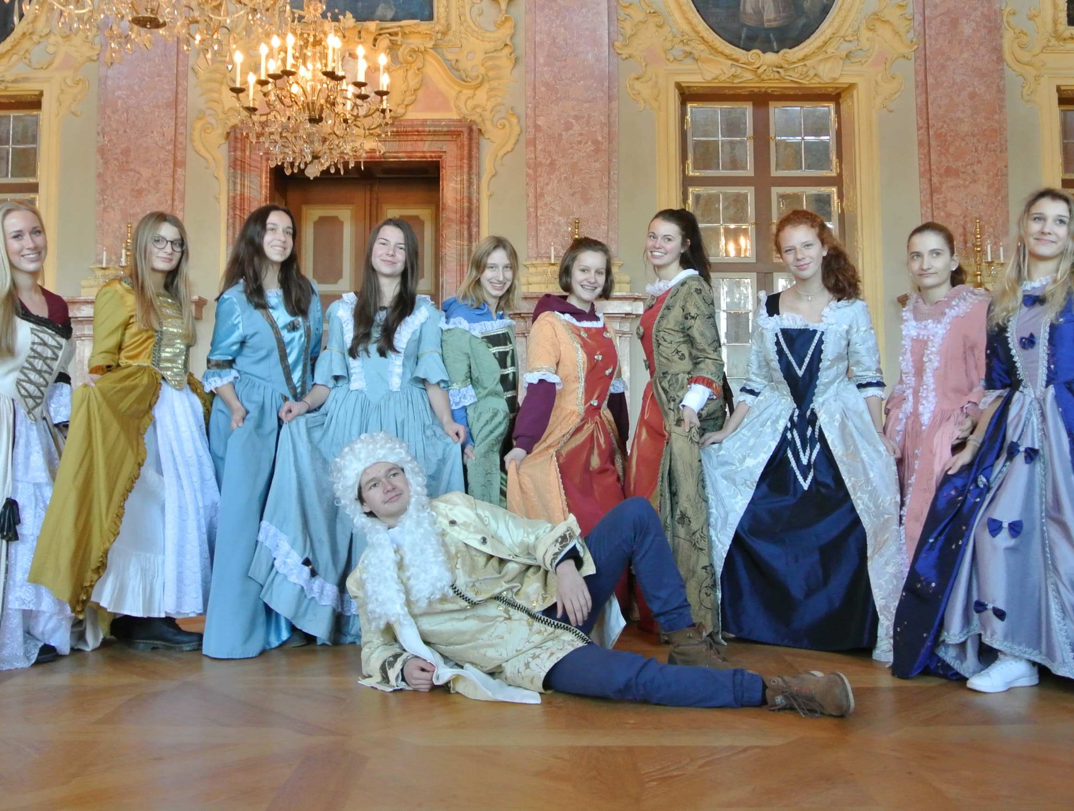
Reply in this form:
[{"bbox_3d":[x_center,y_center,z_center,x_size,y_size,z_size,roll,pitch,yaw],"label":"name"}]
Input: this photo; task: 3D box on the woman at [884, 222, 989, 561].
[{"bbox_3d":[1.574,0.109,3.580,0.440,1.650,0.480,3,-4,-45],"label":"woman"}]

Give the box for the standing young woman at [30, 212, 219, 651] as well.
[{"bbox_3d":[-1.601,0.088,3.550,0.540,1.700,0.700,-4,-5,44],"label":"standing young woman"}]

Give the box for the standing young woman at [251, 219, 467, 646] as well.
[{"bbox_3d":[-0.702,0.099,3.540,0.800,1.680,0.520,0,-3,-10],"label":"standing young woman"}]

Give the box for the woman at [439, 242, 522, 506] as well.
[{"bbox_3d":[-0.233,0.123,3.830,0.460,1.660,0.430,3,-4,-42],"label":"woman"}]

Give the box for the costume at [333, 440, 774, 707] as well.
[{"bbox_3d":[0.086,0.492,2.900,1.480,0.800,0.700,0,-4,0],"label":"costume"}]

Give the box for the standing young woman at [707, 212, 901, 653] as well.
[{"bbox_3d":[1.025,0.086,3.500,0.740,1.690,0.560,-2,-3,26],"label":"standing young woman"}]

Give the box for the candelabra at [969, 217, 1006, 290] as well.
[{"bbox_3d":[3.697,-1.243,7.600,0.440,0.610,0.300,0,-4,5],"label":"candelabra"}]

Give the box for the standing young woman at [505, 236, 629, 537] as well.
[{"bbox_3d":[0.134,0.131,3.720,0.520,1.630,0.480,1,-3,-27],"label":"standing young woman"}]

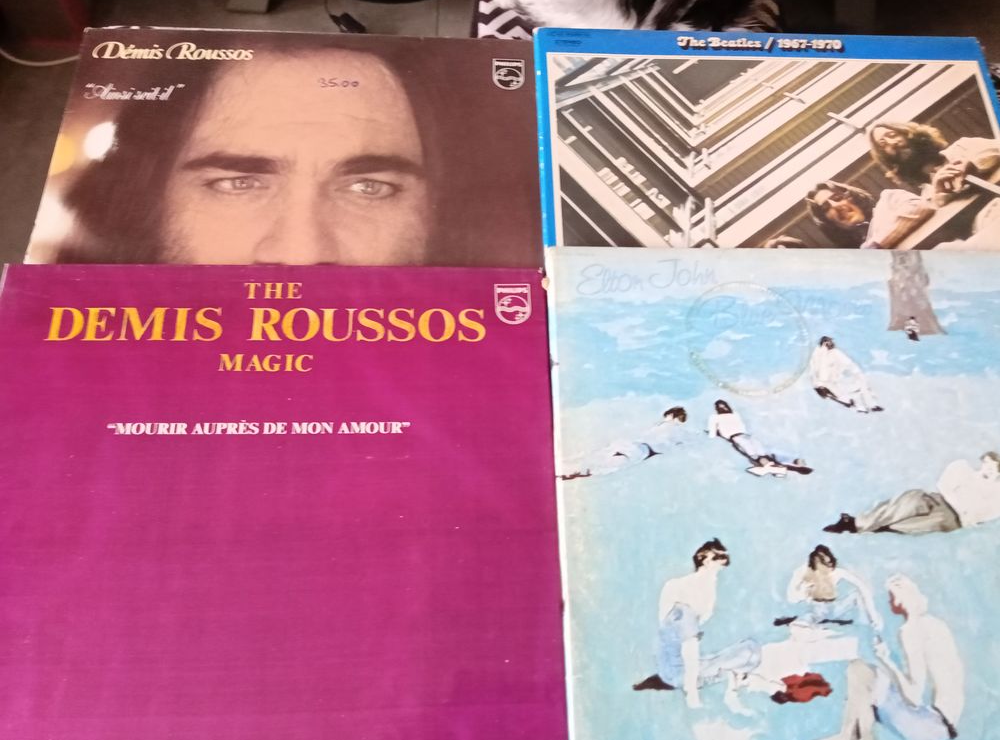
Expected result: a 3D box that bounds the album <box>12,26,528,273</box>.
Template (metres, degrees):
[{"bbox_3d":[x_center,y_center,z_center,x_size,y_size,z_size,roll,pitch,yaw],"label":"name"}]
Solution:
[{"bbox_3d":[-0.124,-0.087,0.498,0.314,0.005,0.315,0,66,-3],"label":"album"}]

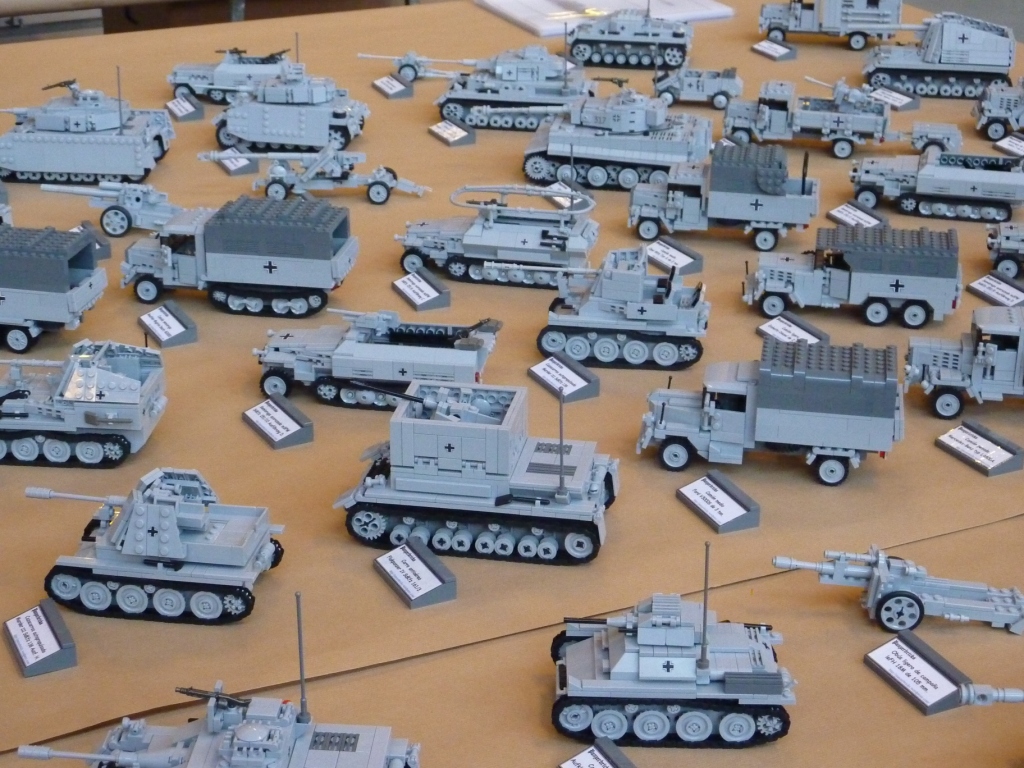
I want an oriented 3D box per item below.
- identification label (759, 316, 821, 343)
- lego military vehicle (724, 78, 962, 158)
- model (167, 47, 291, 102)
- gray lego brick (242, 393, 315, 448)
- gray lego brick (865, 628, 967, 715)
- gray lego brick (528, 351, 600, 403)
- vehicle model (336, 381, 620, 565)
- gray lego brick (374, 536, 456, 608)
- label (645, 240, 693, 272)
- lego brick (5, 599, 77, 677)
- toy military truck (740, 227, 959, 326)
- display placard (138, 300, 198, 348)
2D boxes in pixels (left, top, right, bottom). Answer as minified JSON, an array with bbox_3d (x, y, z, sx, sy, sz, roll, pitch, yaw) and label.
[{"bbox_3d":[0.236,-0.043,1.590,0.024,0.002,0.060,-27,31,-13],"label":"identification label"},{"bbox_3d":[0.376,-0.305,2.105,0.267,0.086,0.062,6,25,14],"label":"lego military vehicle"},{"bbox_3d":[-0.335,-0.372,2.229,0.147,0.063,0.060,4,25,7],"label":"model"},{"bbox_3d":[-0.179,0.028,1.422,0.032,0.016,0.064,-12,27,-27],"label":"gray lego brick"},{"bbox_3d":[0.241,0.171,1.105,0.032,0.015,0.062,-11,27,-23],"label":"gray lego brick"},{"bbox_3d":[0.041,-0.006,1.518,0.032,0.016,0.064,-12,26,-25],"label":"gray lego brick"},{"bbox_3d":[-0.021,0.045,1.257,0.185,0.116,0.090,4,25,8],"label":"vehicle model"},{"bbox_3d":[-0.065,0.123,1.225,0.032,0.016,0.064,-11,26,-24],"label":"gray lego brick"},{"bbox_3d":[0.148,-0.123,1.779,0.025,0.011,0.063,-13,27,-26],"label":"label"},{"bbox_3d":[-0.288,0.153,1.137,0.032,0.016,0.064,-10,26,-23],"label":"lego brick"},{"bbox_3d":[0.302,-0.101,1.653,0.189,0.078,0.063,5,24,11],"label":"toy military truck"},{"bbox_3d":[-0.297,-0.052,1.610,0.032,0.016,0.063,-11,27,-26],"label":"display placard"}]

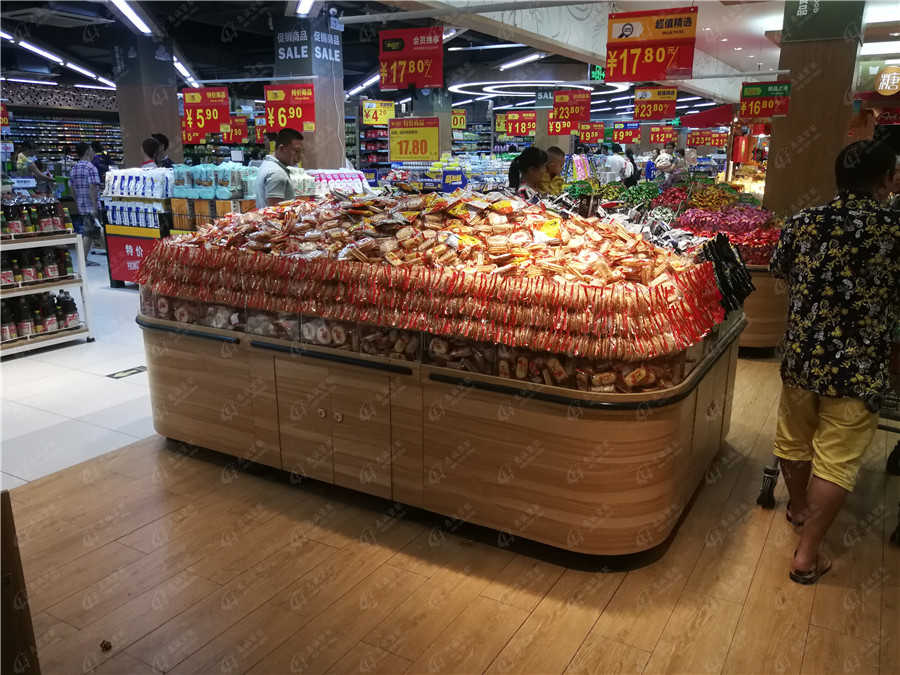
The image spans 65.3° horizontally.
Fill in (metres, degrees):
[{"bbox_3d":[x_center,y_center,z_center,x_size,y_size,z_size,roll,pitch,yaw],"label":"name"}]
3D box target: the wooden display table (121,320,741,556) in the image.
[{"bbox_3d":[-0.071,0.178,3.733,2.837,0.680,1.823,8,17,29],"label":"wooden display table"}]

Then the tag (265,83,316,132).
[{"bbox_3d":[-1.457,-2.078,6.384,0.513,0.414,0.020,5,15,19],"label":"tag"}]

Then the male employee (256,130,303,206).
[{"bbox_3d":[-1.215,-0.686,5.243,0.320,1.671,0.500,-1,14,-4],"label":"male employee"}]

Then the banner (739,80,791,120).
[{"bbox_3d":[2.584,-1.945,5.750,0.356,0.274,0.020,6,15,21],"label":"banner"}]

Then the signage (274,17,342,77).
[{"bbox_3d":[-2.014,-4.059,9.963,0.673,0.753,0.673,8,17,29],"label":"signage"}]

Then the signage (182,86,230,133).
[{"bbox_3d":[-2.384,-2.218,6.863,0.544,0.415,0.020,5,15,19],"label":"signage"}]

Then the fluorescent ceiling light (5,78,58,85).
[{"bbox_3d":[-9.662,-5.917,16.269,0.070,0.060,1.220,8,16,28],"label":"fluorescent ceiling light"}]

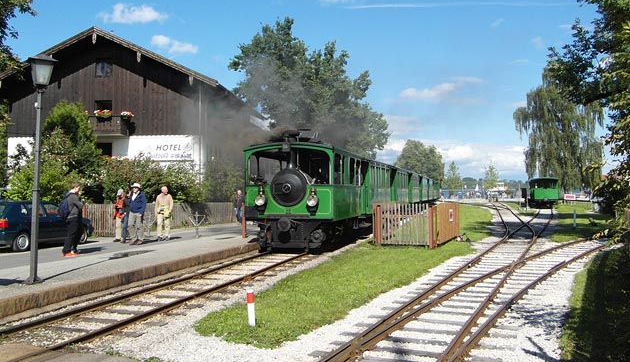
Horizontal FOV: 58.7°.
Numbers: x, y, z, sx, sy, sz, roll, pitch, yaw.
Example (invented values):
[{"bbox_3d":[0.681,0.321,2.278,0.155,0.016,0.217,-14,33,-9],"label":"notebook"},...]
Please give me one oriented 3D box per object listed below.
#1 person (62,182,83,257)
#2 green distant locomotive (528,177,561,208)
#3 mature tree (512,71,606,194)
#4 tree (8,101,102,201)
[{"bbox_3d":[-5.680,0.910,13.100,0.500,1.750,0.500,0,-1,-16],"label":"person"},{"bbox_3d":[22.600,1.200,55.300,2.250,2.980,5.500,0,-1,17],"label":"green distant locomotive"},{"bbox_3d":[33.200,-6.000,76.000,12.200,18.200,11.500,0,-1,0],"label":"mature tree"},{"bbox_3d":[-10.750,-0.680,23.200,3.900,5.200,3.700,0,-1,0],"label":"tree"}]

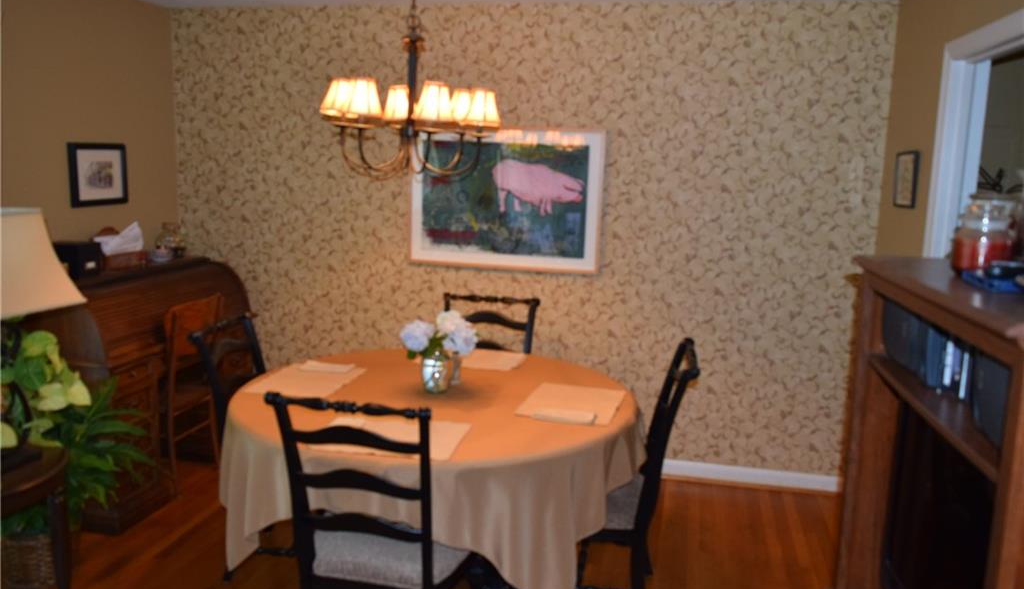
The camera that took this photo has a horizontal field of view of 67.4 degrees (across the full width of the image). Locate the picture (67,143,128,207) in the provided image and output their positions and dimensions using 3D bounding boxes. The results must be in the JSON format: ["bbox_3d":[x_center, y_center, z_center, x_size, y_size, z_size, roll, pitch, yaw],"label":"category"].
[{"bbox_3d":[-2.087,-0.604,3.880,0.022,0.305,0.385,4,10,12],"label":"picture"}]

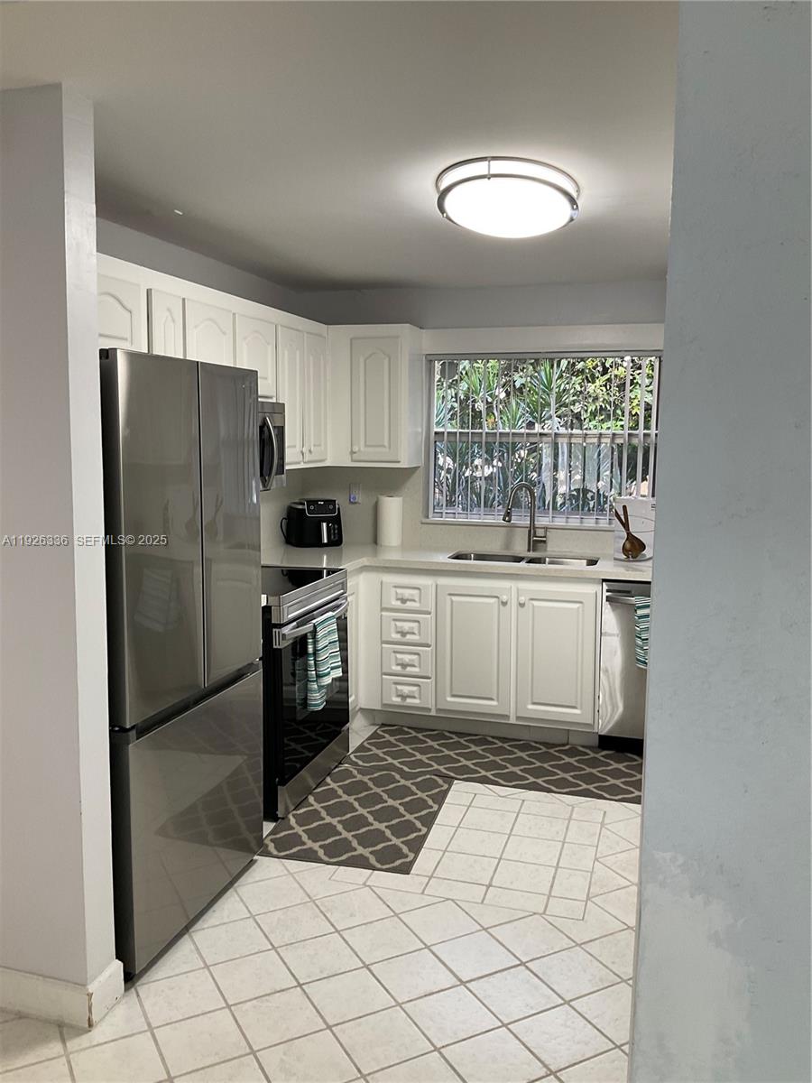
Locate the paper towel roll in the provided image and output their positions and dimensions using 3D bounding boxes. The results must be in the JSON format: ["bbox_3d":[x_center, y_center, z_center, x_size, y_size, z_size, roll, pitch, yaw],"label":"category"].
[{"bbox_3d":[-0.089,-0.116,5.305,0.142,0.280,0.142,0,7,0],"label":"paper towel roll"}]

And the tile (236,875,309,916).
[{"bbox_3d":[-0.449,1.199,3.072,0.201,0.010,0.201,-3,8,-28],"label":"tile"}]

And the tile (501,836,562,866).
[{"bbox_3d":[0.478,1.168,3.414,0.204,0.010,0.204,2,7,17],"label":"tile"}]

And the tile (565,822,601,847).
[{"bbox_3d":[0.700,1.151,3.566,0.120,0.010,0.204,2,7,17],"label":"tile"}]

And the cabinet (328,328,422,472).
[{"bbox_3d":[-0.162,-0.799,5.045,0.465,0.760,0.310,2,7,16],"label":"cabinet"}]

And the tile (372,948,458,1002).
[{"bbox_3d":[0.023,1.258,2.626,0.201,0.010,0.201,-3,8,-28],"label":"tile"}]

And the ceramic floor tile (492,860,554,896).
[{"bbox_3d":[0.419,1.190,3.213,0.201,0.010,0.201,3,7,16],"label":"ceramic floor tile"}]

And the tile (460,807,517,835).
[{"bbox_3d":[0.340,1.143,3.706,0.205,0.010,0.208,3,7,17],"label":"tile"}]

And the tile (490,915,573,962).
[{"bbox_3d":[0.389,1.237,2.822,0.201,0.010,0.201,-3,8,-28],"label":"tile"}]

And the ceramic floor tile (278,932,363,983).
[{"bbox_3d":[-0.259,1.256,2.734,0.204,0.010,0.204,-3,8,-28],"label":"ceramic floor tile"}]

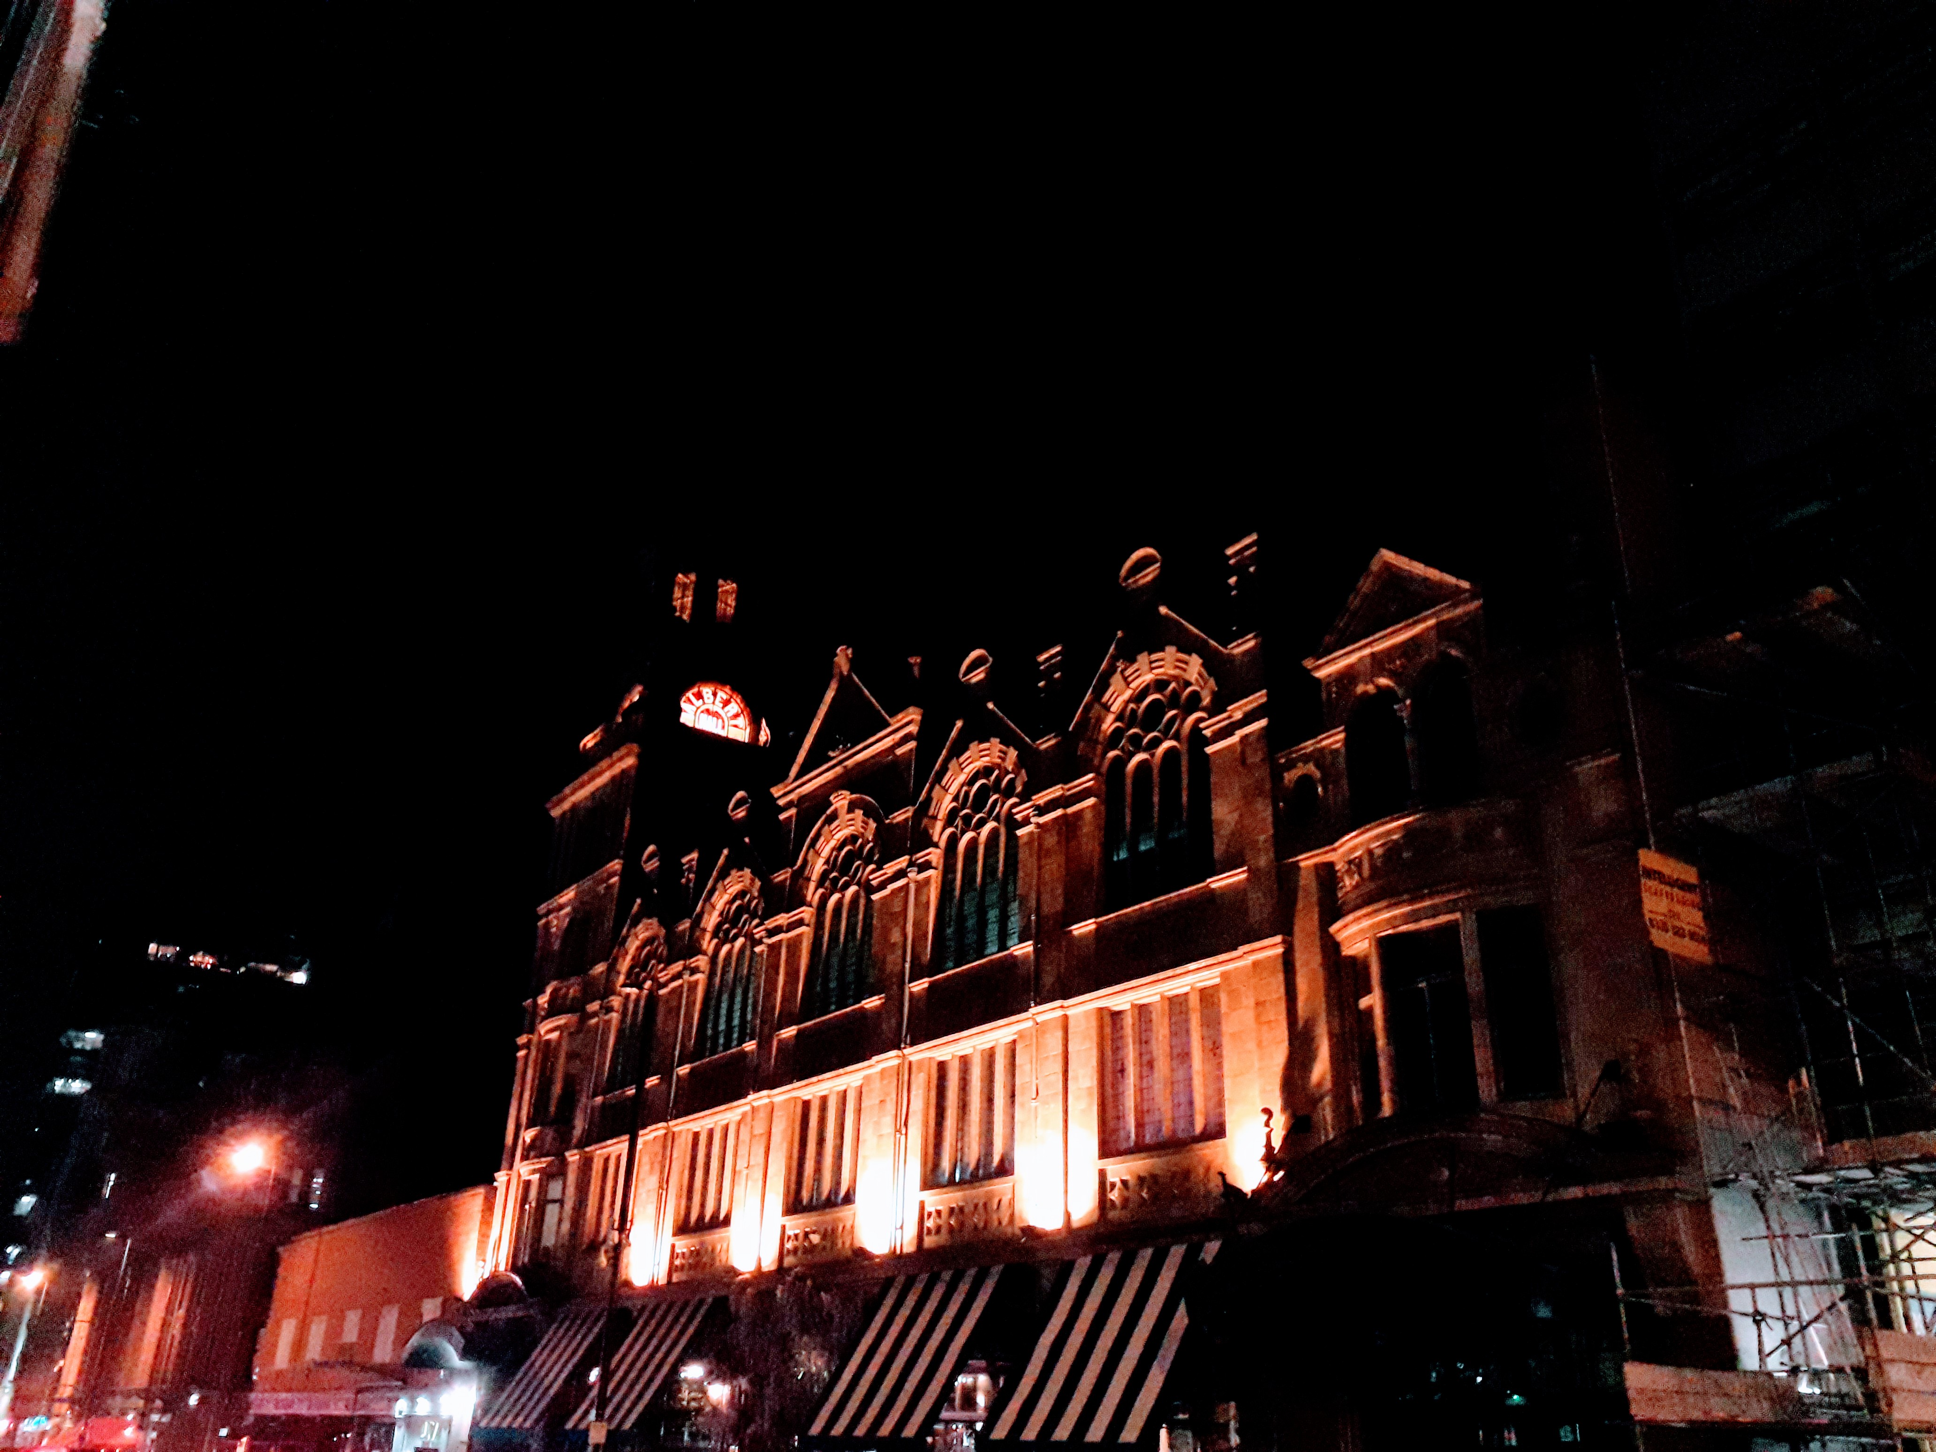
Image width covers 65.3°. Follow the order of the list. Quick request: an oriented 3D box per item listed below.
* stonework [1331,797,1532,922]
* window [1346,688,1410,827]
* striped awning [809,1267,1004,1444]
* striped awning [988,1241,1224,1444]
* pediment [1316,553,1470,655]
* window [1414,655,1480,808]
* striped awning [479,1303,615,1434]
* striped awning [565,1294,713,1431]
[{"bbox_3d":[6.381,1.834,21.662,0.609,1.392,3.480,20,-31,-32],"label":"stonework"},{"bbox_3d":[6.314,0.530,23.102,0.261,2.305,1.027,20,-31,-32],"label":"window"},{"bbox_3d":[-1.091,10.850,26.137,1.740,2.871,3.393,20,-31,-32],"label":"striped awning"},{"bbox_3d":[2.051,9.143,22.394,1.740,2.871,3.393,20,-31,-32],"label":"striped awning"},{"bbox_3d":[6.591,-2.065,23.580,0.435,1.566,3.175,20,-31,-32],"label":"pediment"},{"bbox_3d":[7.116,0.094,22.146,0.261,2.349,1.000,20,-31,-32],"label":"window"},{"bbox_3d":[-10.462,15.943,37.305,1.740,2.871,3.393,20,-31,-32],"label":"striped awning"},{"bbox_3d":[-7.320,14.236,33.561,1.740,2.871,3.393,20,-31,-32],"label":"striped awning"}]

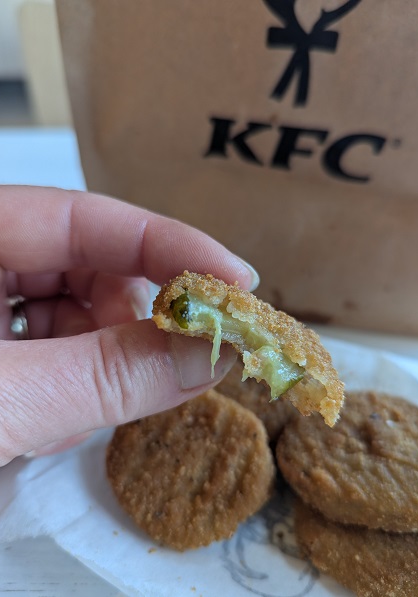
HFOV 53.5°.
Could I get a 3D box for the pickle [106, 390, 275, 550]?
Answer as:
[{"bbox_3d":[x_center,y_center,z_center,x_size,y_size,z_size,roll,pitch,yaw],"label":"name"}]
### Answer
[{"bbox_3d":[-0.006,0.050,0.130,0.052,0.011,0.052,0,39,0],"label":"pickle"}]

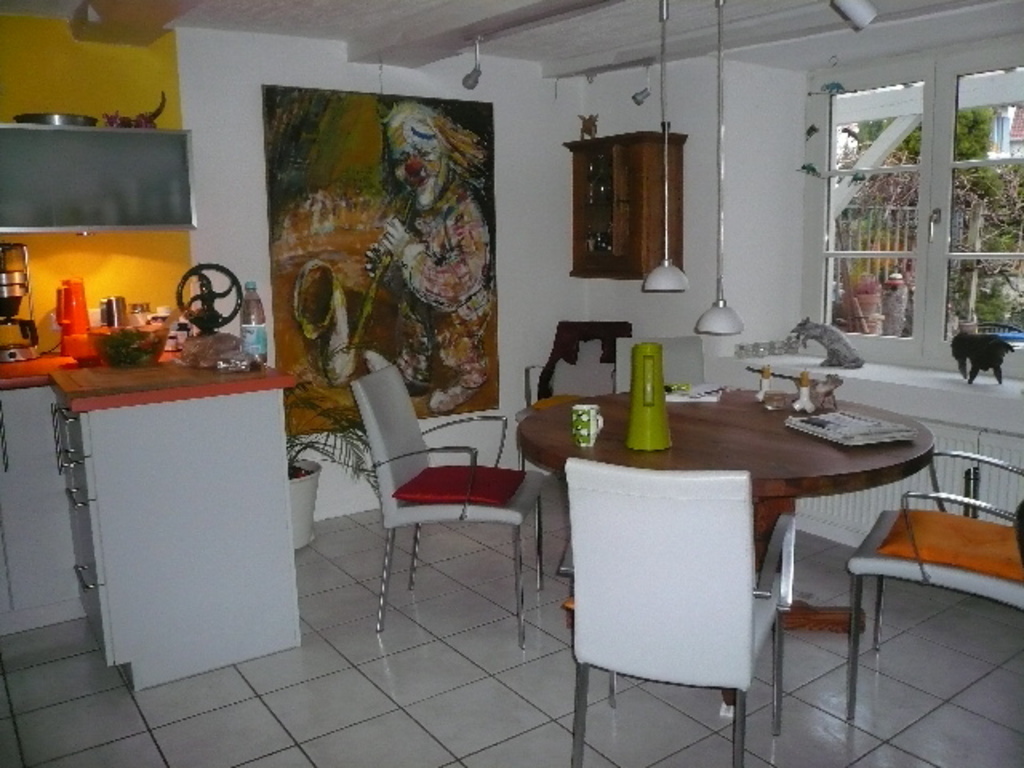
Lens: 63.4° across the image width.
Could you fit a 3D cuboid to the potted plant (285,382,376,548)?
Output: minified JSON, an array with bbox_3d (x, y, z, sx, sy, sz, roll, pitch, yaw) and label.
[{"bbox_3d":[-1.002,0.364,3.744,0.646,0.747,0.535,-7,11,-35],"label":"potted plant"}]

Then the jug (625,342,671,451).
[{"bbox_3d":[0.370,0.030,2.238,0.124,0.288,0.142,0,9,9],"label":"jug"}]

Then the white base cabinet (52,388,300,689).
[{"bbox_3d":[-1.146,0.445,2.808,0.606,0.879,0.635,-7,11,-35],"label":"white base cabinet"}]

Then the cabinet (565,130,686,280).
[{"bbox_3d":[0.571,-0.893,4.219,0.299,0.692,0.598,-7,11,-34],"label":"cabinet"}]

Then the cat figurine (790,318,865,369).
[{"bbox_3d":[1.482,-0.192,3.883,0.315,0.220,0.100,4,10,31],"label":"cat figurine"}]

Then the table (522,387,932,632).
[{"bbox_3d":[0.634,0.477,2.603,1.250,0.720,1.250,-7,11,-34],"label":"table"}]

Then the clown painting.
[{"bbox_3d":[-0.573,-0.582,4.032,1.200,1.580,0.030,-7,11,-34],"label":"clown painting"}]

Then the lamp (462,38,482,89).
[{"bbox_3d":[-0.164,-1.354,3.508,0.095,0.212,0.075,6,11,38],"label":"lamp"}]

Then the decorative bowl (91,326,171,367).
[{"bbox_3d":[-1.335,-0.132,2.883,0.255,0.132,0.255,-7,11,-35],"label":"decorative bowl"}]

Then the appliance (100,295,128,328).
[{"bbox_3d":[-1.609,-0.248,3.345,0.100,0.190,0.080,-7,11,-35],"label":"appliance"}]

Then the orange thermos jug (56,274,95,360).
[{"bbox_3d":[-1.693,-0.257,3.224,0.140,0.298,0.128,-8,11,-37],"label":"orange thermos jug"}]

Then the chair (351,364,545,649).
[{"bbox_3d":[-0.199,0.397,2.950,0.589,0.891,0.523,0,9,11],"label":"chair"}]

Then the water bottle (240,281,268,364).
[{"bbox_3d":[-0.867,-0.199,2.777,0.085,0.288,0.085,-4,9,-17],"label":"water bottle"}]

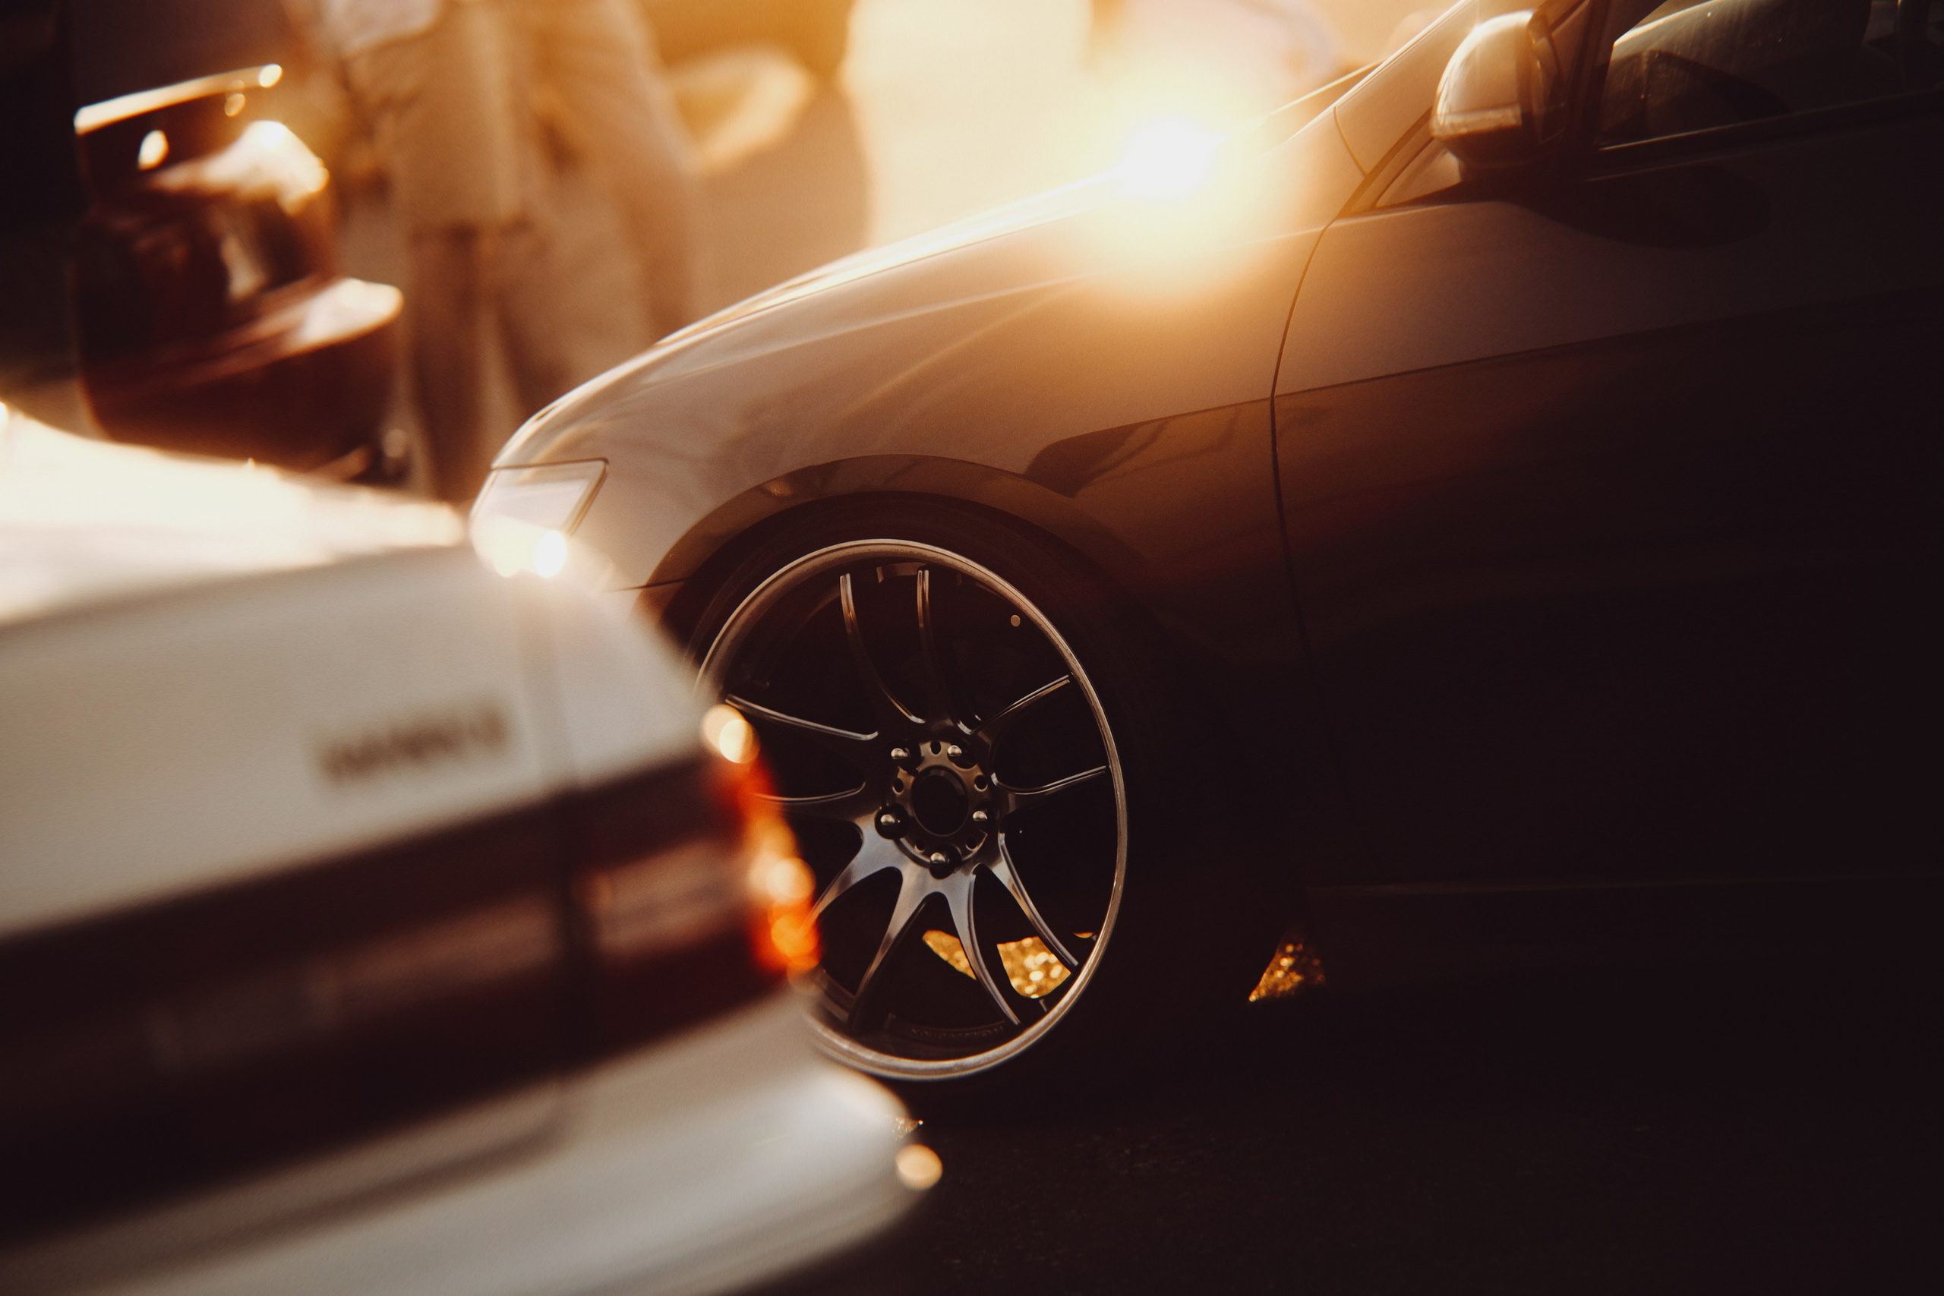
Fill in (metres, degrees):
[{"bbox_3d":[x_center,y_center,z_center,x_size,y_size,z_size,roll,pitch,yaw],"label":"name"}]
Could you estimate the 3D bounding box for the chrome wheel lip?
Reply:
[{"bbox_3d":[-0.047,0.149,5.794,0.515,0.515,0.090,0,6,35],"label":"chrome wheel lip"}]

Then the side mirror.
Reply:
[{"bbox_3d":[0.462,-0.492,5.370,0.120,0.150,0.210,-3,7,15],"label":"side mirror"}]

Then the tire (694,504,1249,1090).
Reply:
[{"bbox_3d":[-0.004,0.140,5.856,0.630,0.630,0.225,0,6,35],"label":"tire"}]

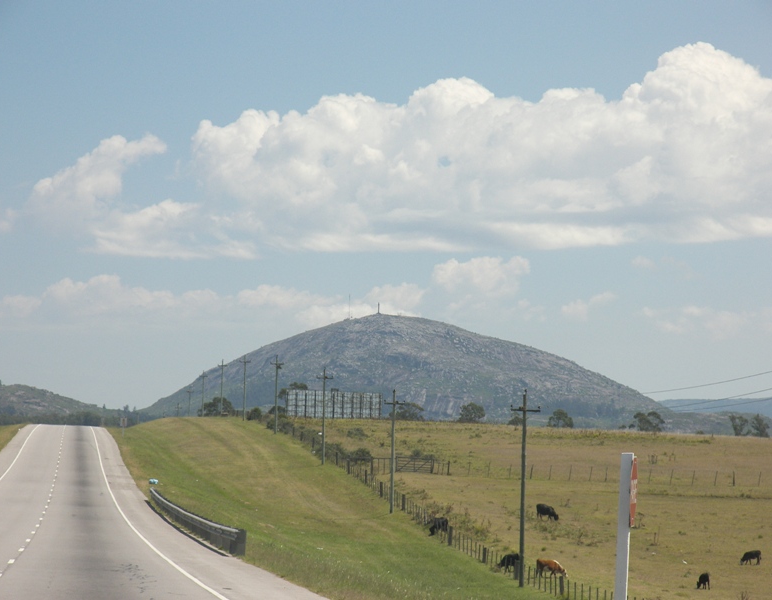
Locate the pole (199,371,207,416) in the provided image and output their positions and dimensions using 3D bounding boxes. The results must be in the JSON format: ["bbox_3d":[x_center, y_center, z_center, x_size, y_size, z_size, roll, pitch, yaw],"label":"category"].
[{"bbox_3d":[-34.746,18.182,616.000,1.600,9.350,0.280,1,-2,-5],"label":"pole"}]

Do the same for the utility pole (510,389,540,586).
[{"bbox_3d":[7.352,10.087,173.000,1.600,10.500,0.280,1,-2,-5],"label":"utility pole"}]

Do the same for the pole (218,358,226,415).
[{"bbox_3d":[-27.136,14.589,537.000,1.600,9.350,0.280,1,-2,-5],"label":"pole"}]

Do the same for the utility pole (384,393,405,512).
[{"bbox_3d":[0.551,11.455,244.000,1.600,9.350,0.280,1,-2,-5],"label":"utility pole"}]

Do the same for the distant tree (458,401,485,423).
[{"bbox_3d":[15.148,20.373,580.000,5.100,3.900,4.800,1,-2,-5],"label":"distant tree"}]

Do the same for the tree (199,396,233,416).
[{"bbox_3d":[-34.678,22.286,660.000,7.200,4.800,6.500,1,-2,-5],"label":"tree"}]

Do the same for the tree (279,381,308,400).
[{"bbox_3d":[-15.581,16.844,545.000,5.200,6.200,5.000,1,-2,-5],"label":"tree"}]

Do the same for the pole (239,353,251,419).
[{"bbox_3d":[-20.307,12.690,465.000,1.600,9.350,0.280,1,-2,-5],"label":"pole"}]

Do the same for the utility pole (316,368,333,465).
[{"bbox_3d":[-5.969,11.285,313.000,1.600,9.350,0.280,1,-2,-5],"label":"utility pole"}]

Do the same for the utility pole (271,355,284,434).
[{"bbox_3d":[-13.040,11.304,386.000,1.600,9.350,0.300,1,-2,-5],"label":"utility pole"}]

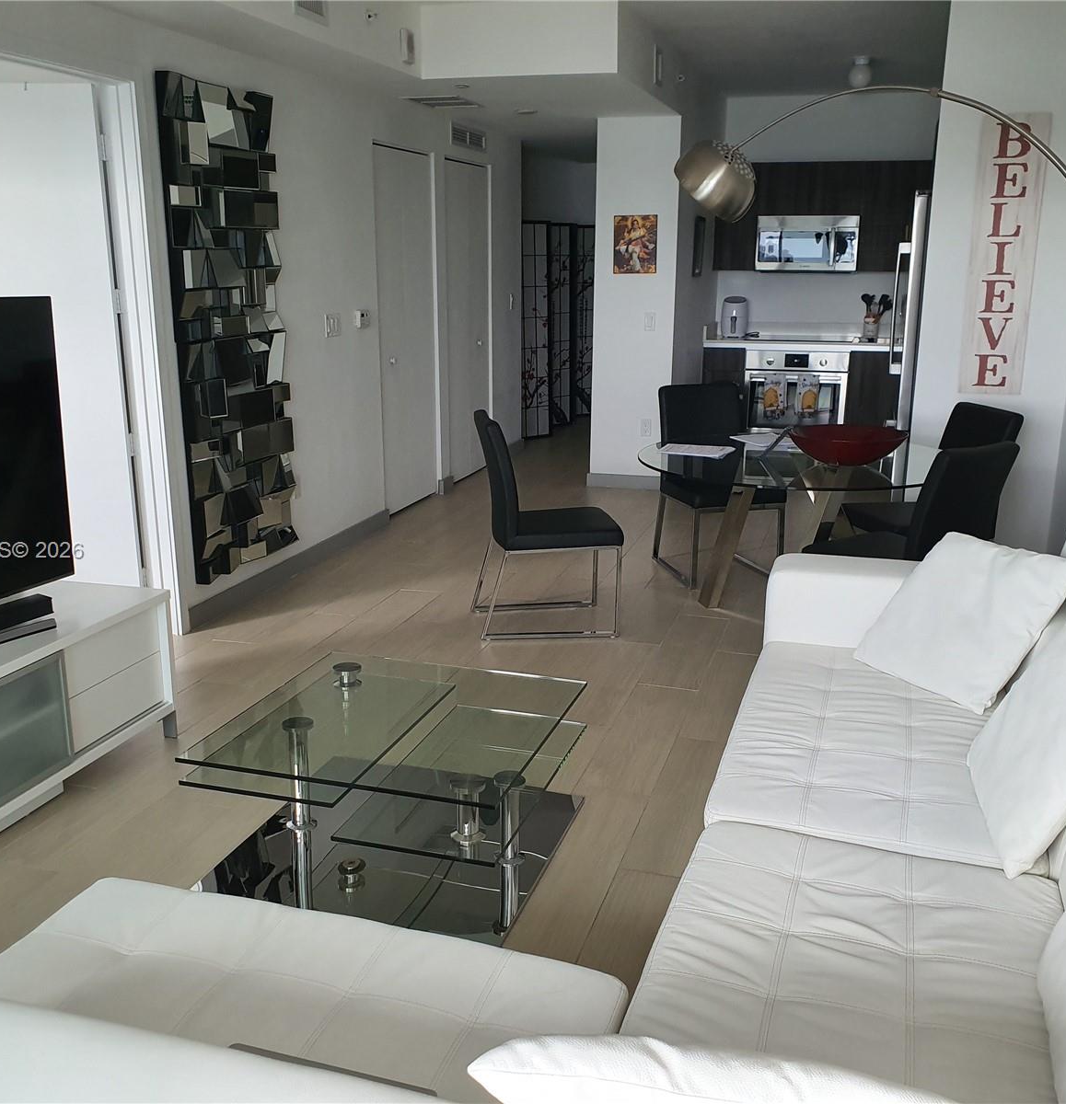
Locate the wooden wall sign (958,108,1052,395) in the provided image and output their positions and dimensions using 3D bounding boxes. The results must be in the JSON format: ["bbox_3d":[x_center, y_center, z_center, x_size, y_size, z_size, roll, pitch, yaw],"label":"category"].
[{"bbox_3d":[2.173,-1.355,5.107,0.281,1.246,0.024,5,16,16],"label":"wooden wall sign"}]

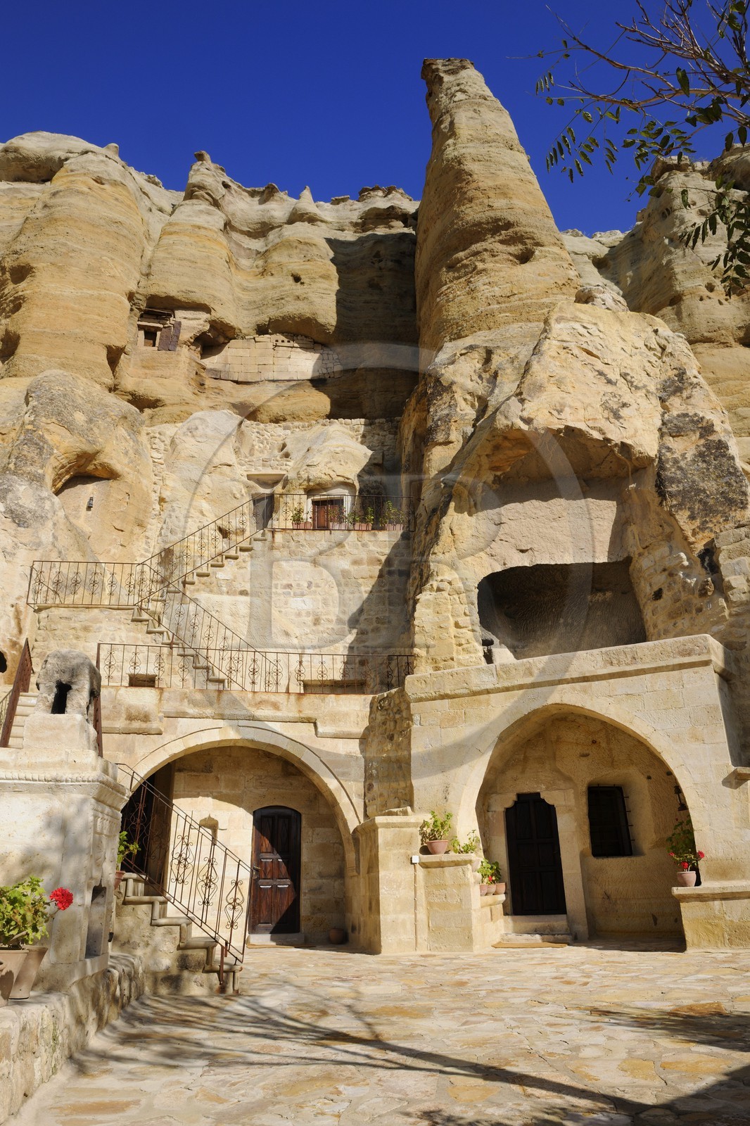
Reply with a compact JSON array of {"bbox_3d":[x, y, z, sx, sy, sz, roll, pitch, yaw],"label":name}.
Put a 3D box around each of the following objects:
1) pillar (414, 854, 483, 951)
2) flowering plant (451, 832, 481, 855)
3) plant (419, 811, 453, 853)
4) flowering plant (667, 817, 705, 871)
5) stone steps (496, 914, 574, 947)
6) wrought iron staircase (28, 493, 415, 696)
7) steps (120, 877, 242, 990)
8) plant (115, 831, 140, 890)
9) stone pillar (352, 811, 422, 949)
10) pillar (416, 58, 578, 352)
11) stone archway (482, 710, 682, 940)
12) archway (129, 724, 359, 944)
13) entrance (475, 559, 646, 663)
[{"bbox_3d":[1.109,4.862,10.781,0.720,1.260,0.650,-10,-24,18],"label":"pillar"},{"bbox_3d":[1.394,4.319,11.550,0.450,0.320,0.360,-9,-26,18],"label":"flowering plant"},{"bbox_3d":[0.922,3.991,11.136,0.500,0.610,0.460,-6,-23,9],"label":"plant"},{"bbox_3d":[4.468,4.034,10.788,0.500,0.660,0.480,-9,-26,18],"label":"flowering plant"},{"bbox_3d":[2.407,5.488,11.227,1.020,0.390,0.500,-11,-25,20],"label":"stone steps"},{"bbox_3d":[-2.612,0.315,14.634,7.280,4.680,1.872,2,-20,-11],"label":"wrought iron staircase"},{"bbox_3d":[-2.118,4.031,8.198,1.360,1.080,1.050,3,-25,-7],"label":"steps"},{"bbox_3d":[-2.692,3.144,7.923,0.370,0.540,0.370,0,-25,0],"label":"plant"},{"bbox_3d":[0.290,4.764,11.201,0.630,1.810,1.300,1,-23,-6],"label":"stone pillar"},{"bbox_3d":[3.827,-12.107,25.721,4.680,13.520,4.576,-2,-20,0],"label":"pillar"},{"bbox_3d":[3.334,4.217,12.318,3.172,3.640,1.040,-9,-21,19],"label":"stone archway"},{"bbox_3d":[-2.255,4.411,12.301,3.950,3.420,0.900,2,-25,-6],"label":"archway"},{"bbox_3d":[3.677,1.167,14.918,3.328,2.392,1.872,-6,-20,11],"label":"entrance"}]

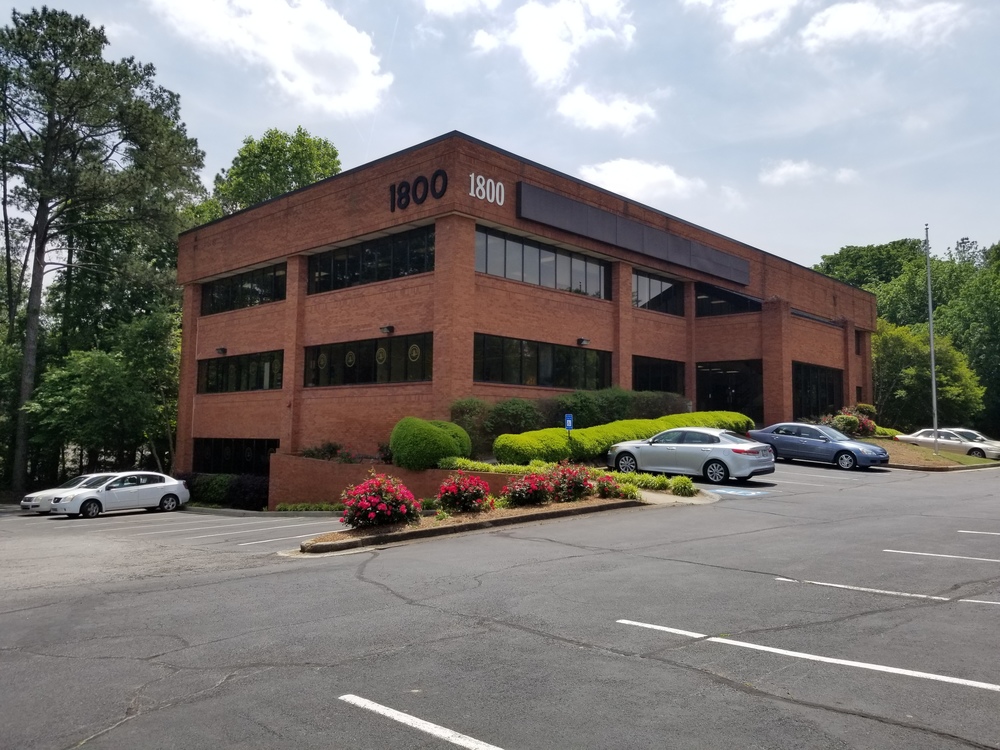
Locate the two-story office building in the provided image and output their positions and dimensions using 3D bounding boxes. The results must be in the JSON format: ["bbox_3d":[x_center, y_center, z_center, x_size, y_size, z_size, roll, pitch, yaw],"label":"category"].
[{"bbox_3d":[5.912,-0.150,44.209,23.000,12.500,40.300,-3,-5,43],"label":"two-story office building"}]

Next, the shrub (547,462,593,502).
[{"bbox_3d":[1.374,2.091,14.835,0.860,0.730,0.890,1,-4,0],"label":"shrub"}]

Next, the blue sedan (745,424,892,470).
[{"bbox_3d":[11.360,2.510,27.050,4.820,1.450,1.815,1,-2,45],"label":"blue sedan"}]

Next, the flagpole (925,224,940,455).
[{"bbox_3d":[17.282,-1.472,30.086,0.150,9.250,0.150,-3,-5,43],"label":"flagpole"}]

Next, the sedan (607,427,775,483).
[{"bbox_3d":[5.410,2.260,21.680,4.855,1.465,1.860,-1,-4,43],"label":"sedan"}]

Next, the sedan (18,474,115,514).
[{"bbox_3d":[-15.670,4.540,29.000,1.820,1.450,4.750,-5,-7,41],"label":"sedan"}]

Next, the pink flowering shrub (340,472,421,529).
[{"bbox_3d":[-1.818,1.878,11.474,1.160,0.780,1.200,1,-4,0],"label":"pink flowering shrub"}]

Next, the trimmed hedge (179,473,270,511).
[{"bbox_3d":[-10.092,4.291,27.819,6.600,1.300,1.350,-3,-5,43],"label":"trimmed hedge"}]

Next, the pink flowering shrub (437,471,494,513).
[{"bbox_3d":[-0.599,2.011,13.140,0.960,0.680,0.990,1,-4,0],"label":"pink flowering shrub"}]

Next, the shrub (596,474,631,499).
[{"bbox_3d":[2.276,2.262,15.333,0.700,0.460,0.720,1,-4,0],"label":"shrub"}]

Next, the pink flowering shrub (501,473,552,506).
[{"bbox_3d":[0.480,2.117,14.062,0.920,0.580,0.950,1,-4,0],"label":"pink flowering shrub"}]

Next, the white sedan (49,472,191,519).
[{"bbox_3d":[-13.690,4.290,27.350,1.790,1.510,4.570,-5,-7,41],"label":"white sedan"}]

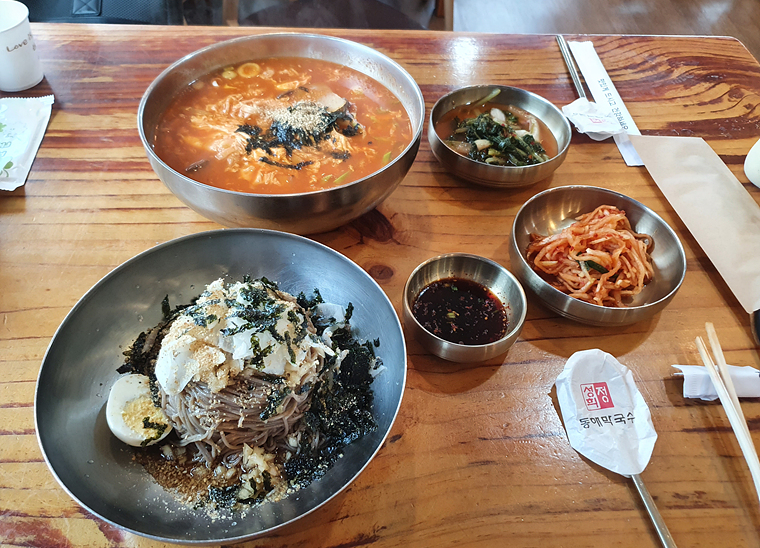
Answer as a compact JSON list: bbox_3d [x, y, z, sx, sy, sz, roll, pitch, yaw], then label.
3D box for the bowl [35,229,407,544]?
[{"bbox_3d":[-0.088,0.067,0.354,0.204,0.063,0.204,1,50,-1],"label":"bowl"}]

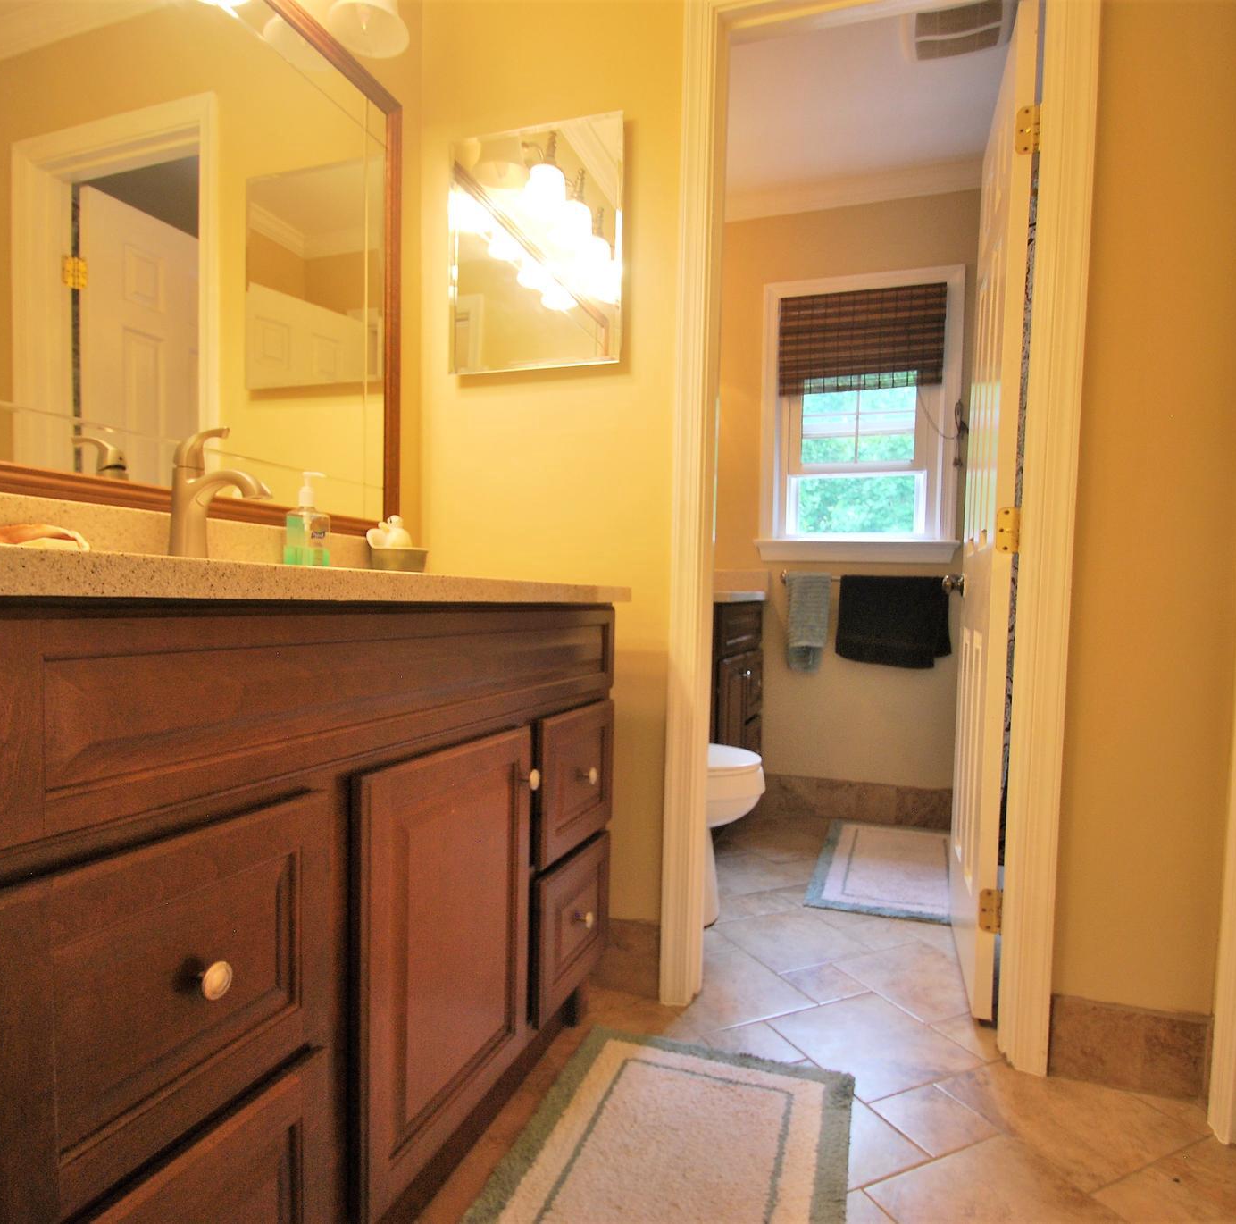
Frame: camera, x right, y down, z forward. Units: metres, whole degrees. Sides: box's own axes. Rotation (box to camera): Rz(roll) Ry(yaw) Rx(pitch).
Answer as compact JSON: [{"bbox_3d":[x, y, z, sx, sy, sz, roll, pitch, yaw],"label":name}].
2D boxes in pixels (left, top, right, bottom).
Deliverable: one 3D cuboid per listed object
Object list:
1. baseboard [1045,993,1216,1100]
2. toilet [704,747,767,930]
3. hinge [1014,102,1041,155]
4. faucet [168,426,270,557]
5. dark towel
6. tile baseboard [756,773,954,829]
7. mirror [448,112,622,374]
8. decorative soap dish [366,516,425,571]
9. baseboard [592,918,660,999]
[{"bbox_3d":[0.906,0.770,1.350,0.245,0.148,0.015,2,2,20],"label":"baseboard"},{"bbox_3d":[0.038,0.435,2.174,0.750,0.760,0.440,2,2,20],"label":"toilet"},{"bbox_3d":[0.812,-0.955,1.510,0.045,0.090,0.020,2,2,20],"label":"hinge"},{"bbox_3d":[-0.579,-0.168,1.119,0.175,0.207,0.053,2,2,20],"label":"faucet"},{"bbox_3d":[1.018,0.037,2.824,0.415,0.335,0.060,2,2,20],"label":"dark towel"},{"bbox_3d":[0.940,0.736,2.943,0.800,0.153,0.015,2,2,20],"label":"tile baseboard"},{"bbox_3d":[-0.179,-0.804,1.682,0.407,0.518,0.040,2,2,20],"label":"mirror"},{"bbox_3d":[-0.467,-0.139,1.625,0.080,0.128,0.100,2,2,20],"label":"decorative soap dish"},{"bbox_3d":[0.017,0.754,1.666,0.160,0.150,0.015,2,2,20],"label":"baseboard"}]

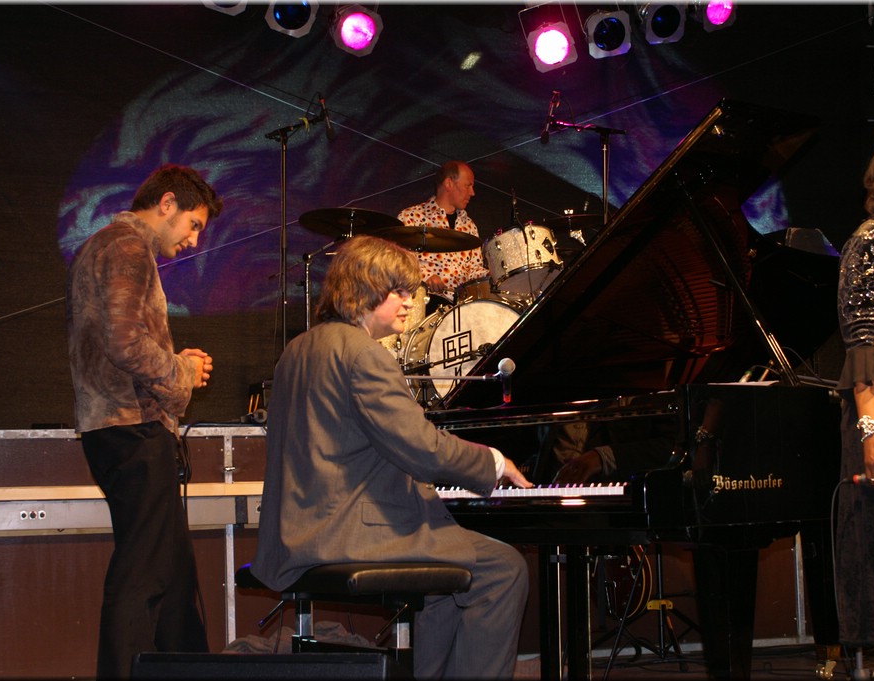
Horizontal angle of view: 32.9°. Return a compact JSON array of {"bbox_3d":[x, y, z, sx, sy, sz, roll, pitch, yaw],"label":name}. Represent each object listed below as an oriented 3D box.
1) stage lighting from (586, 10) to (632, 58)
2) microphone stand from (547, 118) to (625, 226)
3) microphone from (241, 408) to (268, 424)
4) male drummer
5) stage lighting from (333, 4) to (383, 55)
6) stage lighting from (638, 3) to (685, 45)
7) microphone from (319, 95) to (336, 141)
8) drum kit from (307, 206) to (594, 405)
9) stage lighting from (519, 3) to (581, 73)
[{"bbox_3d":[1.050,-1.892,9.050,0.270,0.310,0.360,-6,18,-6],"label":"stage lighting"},{"bbox_3d":[0.800,-0.332,7.200,0.600,1.520,0.600,1,-5,-24],"label":"microphone stand"},{"bbox_3d":[-0.698,0.292,5.650,0.050,0.050,0.165,1,-5,-30],"label":"microphone"},{"bbox_3d":[0.060,-0.229,7.120,0.600,1.310,0.720,1,-5,-24],"label":"male drummer"},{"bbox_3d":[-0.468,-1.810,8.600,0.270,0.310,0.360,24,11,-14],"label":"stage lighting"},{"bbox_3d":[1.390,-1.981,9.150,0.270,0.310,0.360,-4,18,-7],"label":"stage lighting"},{"bbox_3d":[-0.515,-1.044,6.950,0.040,0.205,0.040,-13,-4,0],"label":"microphone"},{"bbox_3d":[0.080,-0.129,6.920,1.550,1.100,1.280,0,-5,-20],"label":"drum kit"},{"bbox_3d":[0.683,-1.819,8.900,0.290,0.370,0.360,-18,14,7],"label":"stage lighting"}]

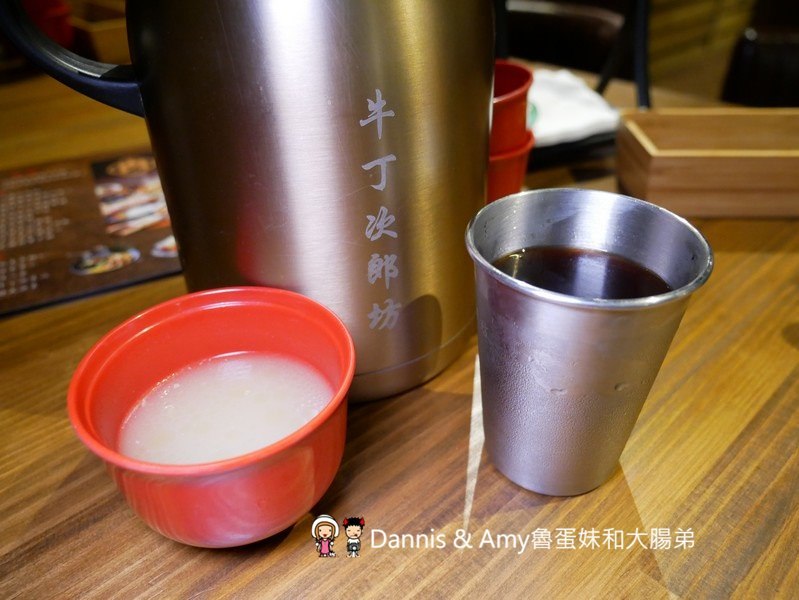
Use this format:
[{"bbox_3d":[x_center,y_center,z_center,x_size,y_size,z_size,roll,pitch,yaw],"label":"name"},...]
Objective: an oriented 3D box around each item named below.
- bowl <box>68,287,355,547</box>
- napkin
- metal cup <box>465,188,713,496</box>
[{"bbox_3d":[-0.065,0.047,0.233,0.098,0.059,0.098,-1,36,0],"label":"bowl"},{"bbox_3d":[0.129,-0.172,0.531,0.095,0.034,0.120,-10,36,-12],"label":"napkin"},{"bbox_3d":[0.065,0.019,0.235,0.081,0.099,0.081,-1,36,0],"label":"metal cup"}]

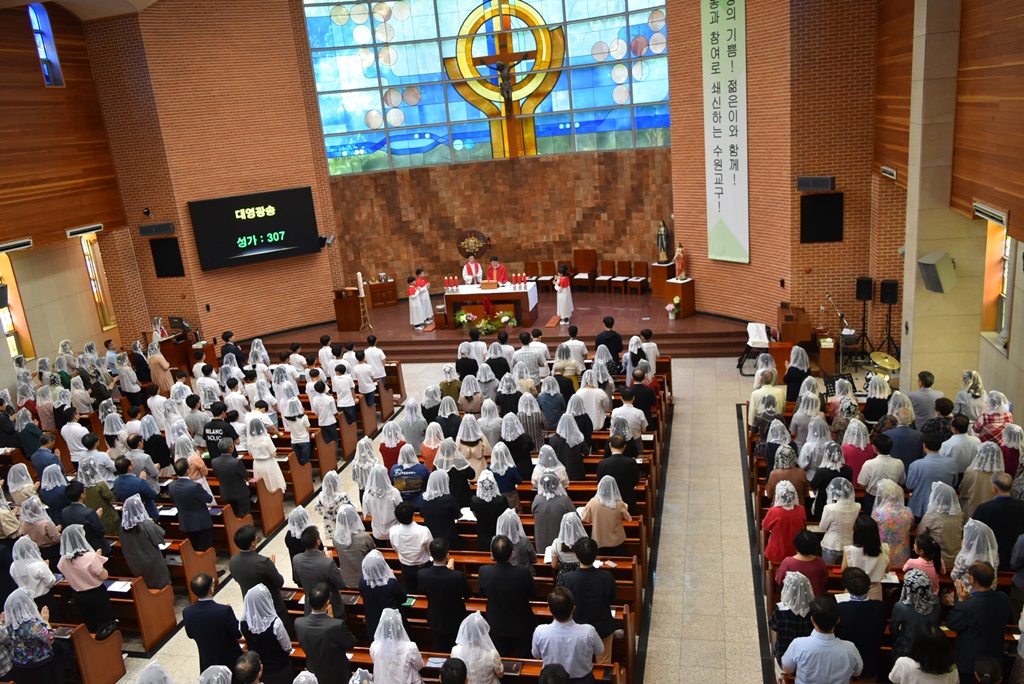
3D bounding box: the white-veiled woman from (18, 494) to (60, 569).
[{"bbox_3d":[-5.945,2.680,9.912,0.470,1.544,0.420,0,16,19],"label":"white-veiled woman"}]

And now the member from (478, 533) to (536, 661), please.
[{"bbox_3d":[0.025,2.650,7.454,0.550,1.741,0.400,-2,16,15],"label":"member"}]

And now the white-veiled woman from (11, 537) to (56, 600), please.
[{"bbox_3d":[-5.442,2.918,8.919,0.470,1.506,0.420,0,16,19],"label":"white-veiled woman"}]

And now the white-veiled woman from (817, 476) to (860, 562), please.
[{"bbox_3d":[3.396,2.133,8.035,0.450,1.575,0.360,-2,17,12],"label":"white-veiled woman"}]

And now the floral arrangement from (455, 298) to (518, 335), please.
[{"bbox_3d":[-0.719,-0.747,20.878,1.700,0.860,0.550,-2,15,15],"label":"floral arrangement"}]

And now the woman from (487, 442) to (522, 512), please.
[{"bbox_3d":[-0.062,2.062,10.168,0.460,1.578,0.380,-3,15,10],"label":"woman"}]

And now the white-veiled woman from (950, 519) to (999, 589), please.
[{"bbox_3d":[4.107,2.280,6.871,0.480,1.581,0.380,-2,16,15],"label":"white-veiled woman"}]

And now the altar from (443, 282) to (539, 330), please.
[{"bbox_3d":[-0.504,-0.953,20.315,2.278,0.926,1.170,-2,16,15],"label":"altar"}]

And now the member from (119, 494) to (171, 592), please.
[{"bbox_3d":[-4.451,2.641,9.569,0.480,1.600,0.400,-2,15,15],"label":"member"}]

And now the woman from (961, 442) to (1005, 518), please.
[{"bbox_3d":[5.046,1.801,8.232,0.490,1.595,0.380,-2,16,15],"label":"woman"}]

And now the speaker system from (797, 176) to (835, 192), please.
[{"bbox_3d":[6.158,-3.200,15.513,0.180,0.280,0.840,-25,22,-26],"label":"speaker system"}]

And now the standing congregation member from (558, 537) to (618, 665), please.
[{"bbox_3d":[0.746,2.530,6.998,0.510,1.710,0.380,-2,16,15],"label":"standing congregation member"}]

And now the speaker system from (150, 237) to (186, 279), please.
[{"bbox_3d":[-8.923,-2.180,19.959,0.800,0.990,0.120,-2,17,15],"label":"speaker system"}]

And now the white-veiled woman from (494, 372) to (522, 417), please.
[{"bbox_3d":[-0.012,1.238,12.321,0.450,1.570,0.360,-2,17,15],"label":"white-veiled woman"}]

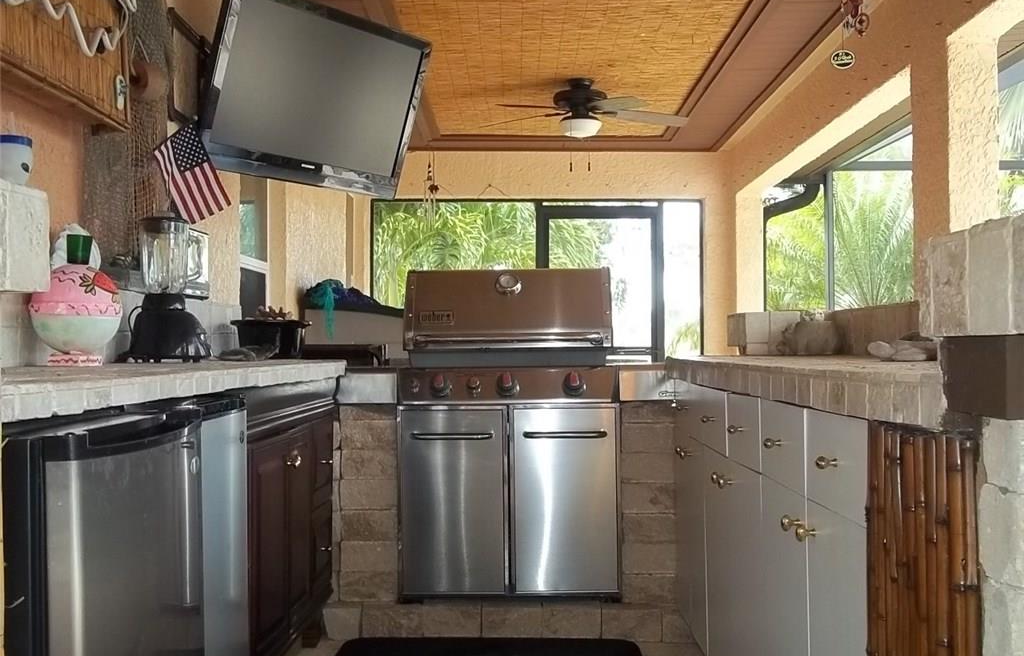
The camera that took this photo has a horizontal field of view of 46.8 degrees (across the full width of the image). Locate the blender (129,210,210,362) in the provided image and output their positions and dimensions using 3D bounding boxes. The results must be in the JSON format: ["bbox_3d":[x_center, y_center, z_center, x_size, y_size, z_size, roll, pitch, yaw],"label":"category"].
[{"bbox_3d":[-0.896,-0.103,3.100,0.185,0.382,0.155,-1,-1,26],"label":"blender"}]

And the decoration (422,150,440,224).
[{"bbox_3d":[-0.605,-1.057,8.900,0.130,0.530,0.130,0,-1,-1],"label":"decoration"}]

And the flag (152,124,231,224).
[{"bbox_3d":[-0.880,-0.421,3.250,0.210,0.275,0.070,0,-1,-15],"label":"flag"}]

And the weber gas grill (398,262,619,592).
[{"bbox_3d":[-0.008,0.347,4.170,0.738,1.100,0.640,0,-1,1],"label":"weber gas grill"}]

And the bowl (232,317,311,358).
[{"bbox_3d":[-0.742,0.029,3.650,0.240,0.127,0.225,0,-1,-14],"label":"bowl"}]

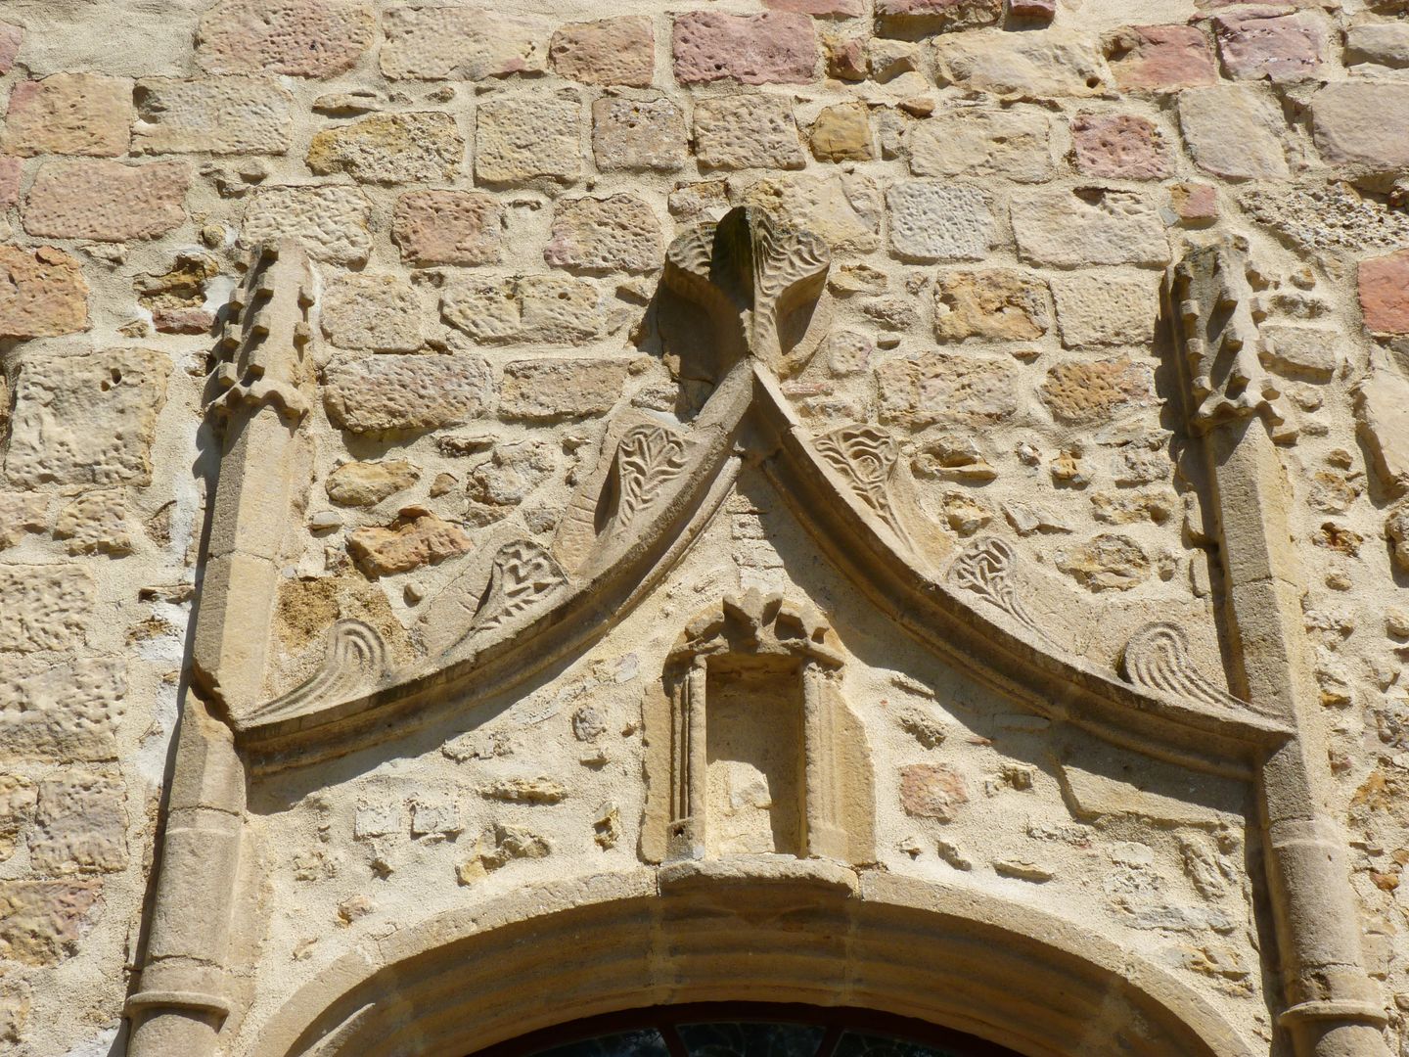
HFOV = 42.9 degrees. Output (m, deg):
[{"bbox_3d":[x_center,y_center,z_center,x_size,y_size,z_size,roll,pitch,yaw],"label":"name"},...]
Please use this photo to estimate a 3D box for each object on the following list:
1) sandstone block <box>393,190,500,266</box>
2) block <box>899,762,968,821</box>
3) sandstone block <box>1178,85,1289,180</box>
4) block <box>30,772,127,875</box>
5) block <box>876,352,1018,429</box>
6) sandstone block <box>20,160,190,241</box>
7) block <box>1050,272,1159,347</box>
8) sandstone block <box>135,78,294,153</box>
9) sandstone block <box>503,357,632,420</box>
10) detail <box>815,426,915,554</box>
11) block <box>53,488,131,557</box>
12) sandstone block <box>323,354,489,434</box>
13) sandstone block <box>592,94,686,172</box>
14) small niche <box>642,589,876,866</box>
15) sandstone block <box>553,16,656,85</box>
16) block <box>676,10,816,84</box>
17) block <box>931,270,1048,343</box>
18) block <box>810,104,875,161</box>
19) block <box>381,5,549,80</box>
[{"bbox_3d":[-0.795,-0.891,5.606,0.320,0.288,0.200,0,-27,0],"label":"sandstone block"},{"bbox_3d":[0.535,0.647,4.246,0.159,0.143,0.140,0,-28,0],"label":"block"},{"bbox_3d":[1.510,-1.081,5.214,0.300,0.348,0.220,0,-28,0],"label":"sandstone block"},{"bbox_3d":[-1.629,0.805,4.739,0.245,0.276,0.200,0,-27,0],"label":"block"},{"bbox_3d":[0.634,-0.320,4.766,0.372,0.233,0.180,0,-27,0],"label":"block"},{"bbox_3d":[-1.668,-0.858,5.106,0.444,0.289,0.240,0,-28,0],"label":"sandstone block"},{"bbox_3d":[1.072,-0.548,4.879,0.292,0.242,0.170,0,-27,0],"label":"block"},{"bbox_3d":[-1.403,-1.136,5.191,0.459,0.282,0.180,0,-27,0],"label":"sandstone block"},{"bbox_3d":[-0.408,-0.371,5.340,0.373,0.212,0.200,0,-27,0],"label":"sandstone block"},{"bbox_3d":[0.393,-0.077,4.465,0.247,0.359,0.110,0,-27,0],"label":"detail"},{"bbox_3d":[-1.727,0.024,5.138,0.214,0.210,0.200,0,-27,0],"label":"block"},{"bbox_3d":[-0.780,-0.312,4.762,0.435,0.243,0.180,0,-27,0],"label":"sandstone block"},{"bbox_3d":[-0.186,-1.083,5.204,0.269,0.287,0.200,0,-28,0],"label":"sandstone block"},{"bbox_3d":[0.125,0.505,4.321,0.534,0.699,0.300,0,-28,0],"label":"small niche"},{"bbox_3d":[-0.298,-1.350,5.297,0.298,0.260,0.170,0,-27,0],"label":"sandstone block"},{"bbox_3d":[0.116,-1.361,5.308,0.421,0.282,0.180,0,-27,0],"label":"block"},{"bbox_3d":[0.772,-0.551,4.931,0.307,0.238,0.220,0,-28,0],"label":"block"},{"bbox_3d":[0.391,-1.093,5.146,0.178,0.211,0.140,0,-27,0],"label":"block"},{"bbox_3d":[-0.706,-1.377,5.383,0.491,0.292,0.240,0,-28,0],"label":"block"}]

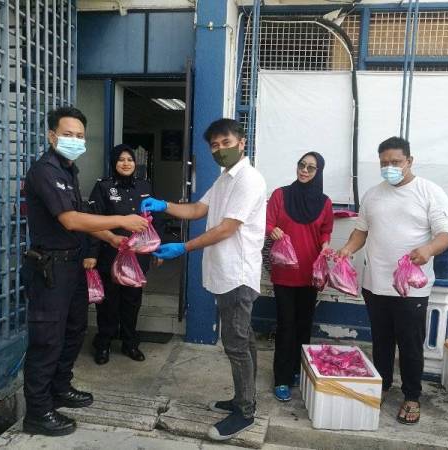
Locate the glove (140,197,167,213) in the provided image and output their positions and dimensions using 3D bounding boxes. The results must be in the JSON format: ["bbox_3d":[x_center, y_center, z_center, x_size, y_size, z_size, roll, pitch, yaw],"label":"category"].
[{"bbox_3d":[-0.385,-0.112,2.552,0.130,0.090,0.100,0,6,-18],"label":"glove"}]

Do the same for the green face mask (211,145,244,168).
[{"bbox_3d":[0.018,-0.363,2.480,0.145,0.128,0.100,6,7,38],"label":"green face mask"}]

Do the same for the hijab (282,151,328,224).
[{"bbox_3d":[0.517,-0.238,2.970,0.300,0.470,0.270,3,6,12],"label":"hijab"}]

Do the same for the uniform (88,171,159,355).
[{"bbox_3d":[-0.760,0.299,3.540,0.550,1.360,0.300,0,6,-24],"label":"uniform"}]

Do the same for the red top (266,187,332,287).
[{"bbox_3d":[0.510,0.070,3.119,0.430,0.630,0.300,3,5,10],"label":"red top"}]

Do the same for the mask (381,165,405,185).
[{"bbox_3d":[1.010,-0.297,2.806,0.140,0.120,0.090,7,7,40],"label":"mask"}]

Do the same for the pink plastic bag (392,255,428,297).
[{"bbox_3d":[1.052,0.285,2.640,0.185,0.215,0.140,5,6,25],"label":"pink plastic bag"}]

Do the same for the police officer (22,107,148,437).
[{"bbox_3d":[-0.738,0.236,2.540,0.660,1.740,0.500,3,5,6],"label":"police officer"}]

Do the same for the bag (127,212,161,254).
[{"bbox_3d":[-0.438,0.046,2.547,0.175,0.215,0.140,2,5,0],"label":"bag"}]

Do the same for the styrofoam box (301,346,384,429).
[{"bbox_3d":[0.713,1.002,2.942,0.371,0.305,0.528,2,5,0],"label":"styrofoam box"}]

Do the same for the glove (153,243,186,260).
[{"bbox_3d":[-0.282,0.137,2.420,0.180,0.090,0.100,2,5,-6],"label":"glove"}]

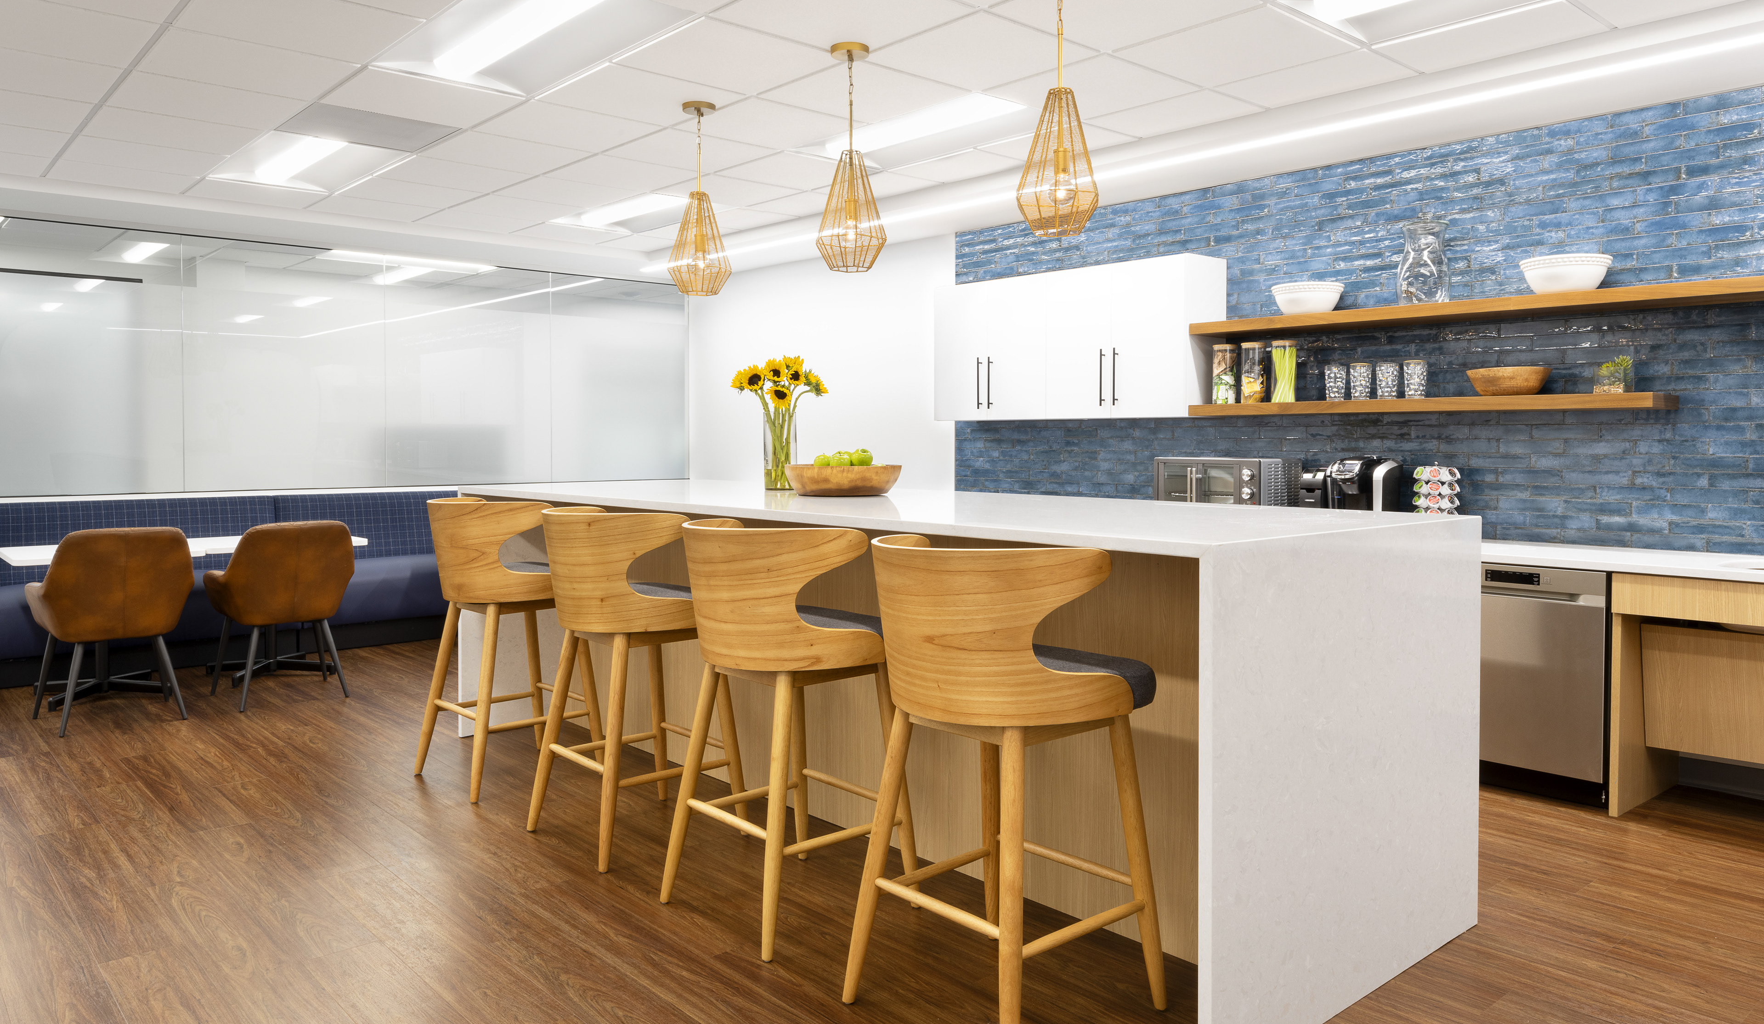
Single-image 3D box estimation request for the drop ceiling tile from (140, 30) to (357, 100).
[{"bbox_3d":[-2.247,-1.586,4.165,0.610,0.020,0.610,-3,5,-42],"label":"drop ceiling tile"}]

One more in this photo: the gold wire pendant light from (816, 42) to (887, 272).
[{"bbox_3d":[-0.103,-1.190,3.964,0.235,0.749,0.235,0,3,0],"label":"gold wire pendant light"}]

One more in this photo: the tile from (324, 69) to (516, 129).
[{"bbox_3d":[-1.789,-1.612,4.586,0.600,0.018,0.600,-3,5,-41],"label":"tile"}]

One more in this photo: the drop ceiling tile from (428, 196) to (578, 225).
[{"bbox_3d":[-2.077,-1.748,6.740,0.610,0.020,0.610,-3,5,-42],"label":"drop ceiling tile"}]

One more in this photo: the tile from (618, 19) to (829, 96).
[{"bbox_3d":[-0.526,-1.577,4.074,0.600,0.018,0.600,-3,5,-41],"label":"tile"}]

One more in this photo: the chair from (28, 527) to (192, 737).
[{"bbox_3d":[-3.506,0.513,5.372,0.600,0.870,0.590,-3,4,-42],"label":"chair"}]

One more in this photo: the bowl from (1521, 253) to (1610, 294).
[{"bbox_3d":[2.608,-0.888,4.489,0.305,0.140,0.305,-3,5,-41],"label":"bowl"}]

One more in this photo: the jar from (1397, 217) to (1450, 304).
[{"bbox_3d":[2.252,-1.044,4.896,0.210,0.385,0.210,0,3,0],"label":"jar"}]

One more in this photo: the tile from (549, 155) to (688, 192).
[{"bbox_3d":[-1.283,-1.688,5.851,0.605,0.020,0.605,-3,5,-41],"label":"tile"}]

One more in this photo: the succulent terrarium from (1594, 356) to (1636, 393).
[{"bbox_3d":[2.662,-0.497,4.272,0.102,0.142,0.097,-3,5,-41],"label":"succulent terrarium"}]

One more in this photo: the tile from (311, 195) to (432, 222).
[{"bbox_3d":[-2.942,-1.752,6.805,0.605,0.020,0.580,-3,5,-41],"label":"tile"}]

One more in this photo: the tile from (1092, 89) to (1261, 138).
[{"bbox_3d":[1.183,-1.628,4.788,0.420,0.020,0.610,-3,5,-42],"label":"tile"}]

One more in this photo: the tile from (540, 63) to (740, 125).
[{"bbox_3d":[-0.927,-1.610,4.529,0.610,0.020,0.610,-3,5,-42],"label":"tile"}]

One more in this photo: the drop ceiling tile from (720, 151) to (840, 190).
[{"bbox_3d":[-0.422,-1.681,5.798,0.605,0.020,0.605,-3,5,-41],"label":"drop ceiling tile"}]

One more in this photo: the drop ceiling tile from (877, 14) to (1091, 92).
[{"bbox_3d":[0.332,-1.571,4.026,0.605,0.020,0.605,-3,5,-41],"label":"drop ceiling tile"}]

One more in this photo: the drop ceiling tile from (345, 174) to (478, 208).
[{"bbox_3d":[-2.548,-1.724,6.361,0.605,0.020,0.605,-3,5,-41],"label":"drop ceiling tile"}]

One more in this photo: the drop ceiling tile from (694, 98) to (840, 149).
[{"bbox_3d":[-0.468,-1.636,4.937,0.610,0.020,0.610,-3,5,-42],"label":"drop ceiling tile"}]

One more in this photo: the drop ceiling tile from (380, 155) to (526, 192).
[{"bbox_3d":[-2.134,-1.694,5.891,0.600,0.020,0.600,-3,5,-41],"label":"drop ceiling tile"}]

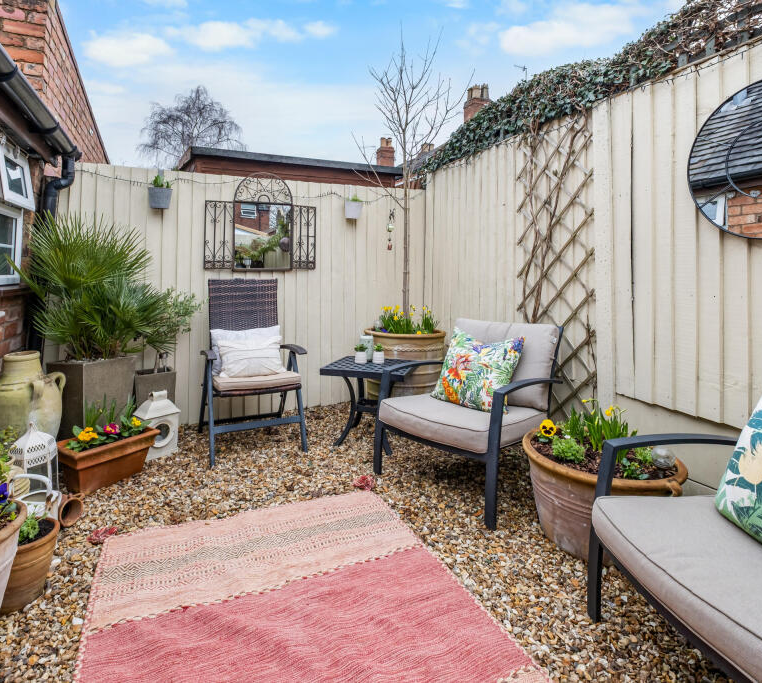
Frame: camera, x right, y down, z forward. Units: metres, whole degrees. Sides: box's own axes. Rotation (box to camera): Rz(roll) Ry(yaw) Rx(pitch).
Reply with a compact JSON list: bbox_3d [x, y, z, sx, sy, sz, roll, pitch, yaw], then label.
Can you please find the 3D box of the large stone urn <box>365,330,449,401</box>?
[{"bbox_3d":[0.191,0.249,3.330,0.630,0.600,0.630,0,5,0],"label":"large stone urn"}]

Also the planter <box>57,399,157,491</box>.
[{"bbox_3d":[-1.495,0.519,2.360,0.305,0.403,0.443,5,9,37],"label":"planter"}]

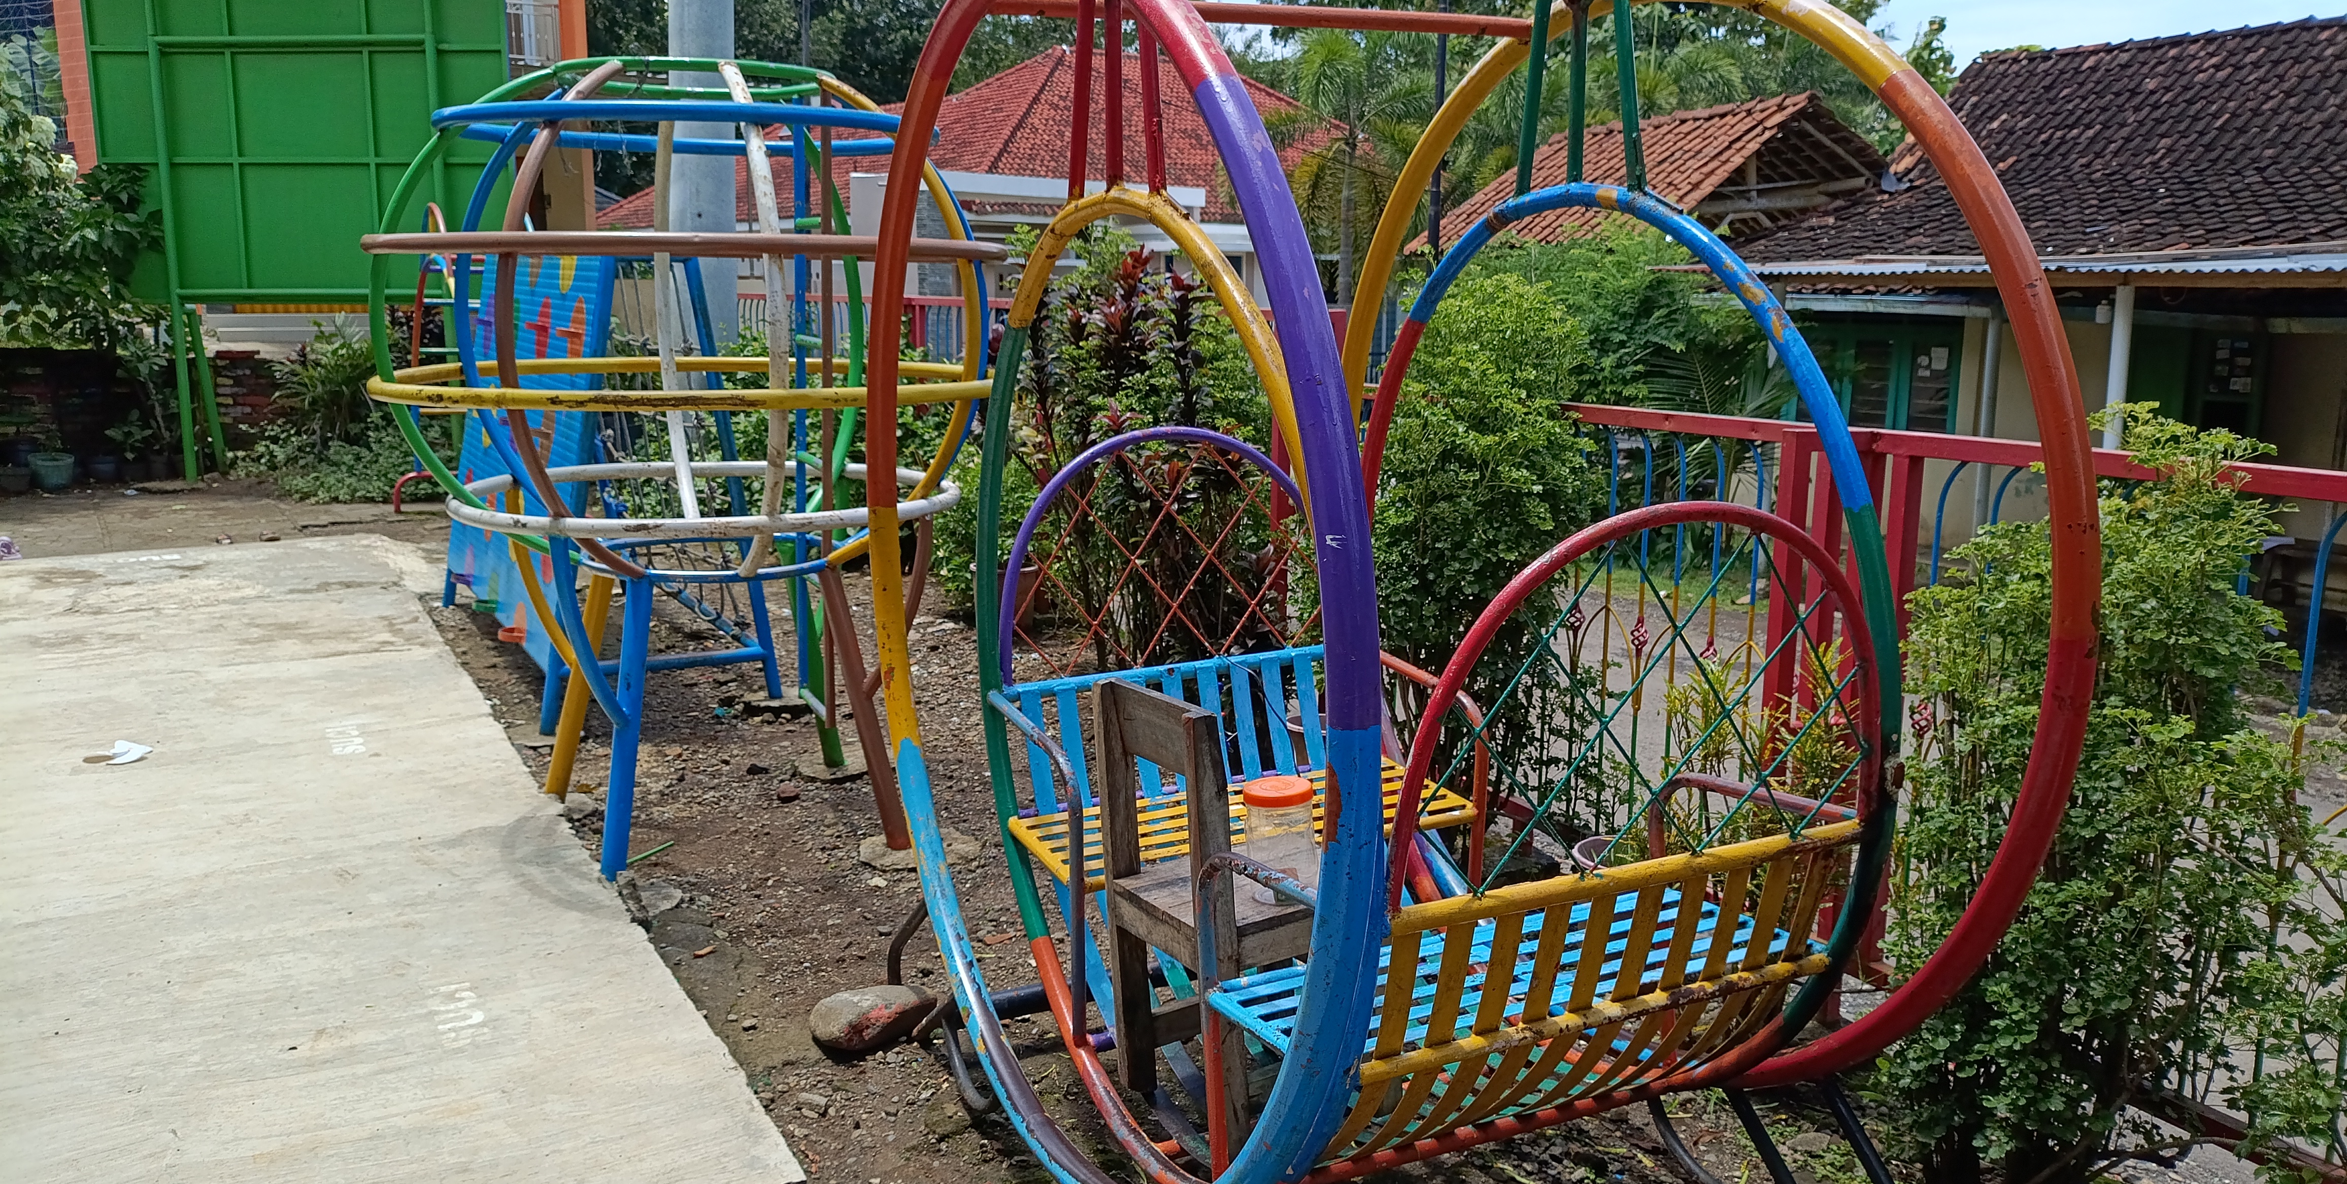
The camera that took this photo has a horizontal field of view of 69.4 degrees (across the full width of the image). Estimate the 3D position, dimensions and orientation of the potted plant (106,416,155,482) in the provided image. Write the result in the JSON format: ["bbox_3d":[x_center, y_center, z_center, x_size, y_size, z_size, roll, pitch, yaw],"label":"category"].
[{"bbox_3d":[-7.326,-1.001,11.879,0.310,0.430,0.310,-6,12,-31],"label":"potted plant"}]

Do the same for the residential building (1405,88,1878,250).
[{"bbox_3d":[6.206,-3.694,20.919,4.700,4.700,5.000,-4,11,-23],"label":"residential building"}]

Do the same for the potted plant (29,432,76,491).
[{"bbox_3d":[-7.568,-0.886,11.409,0.300,0.380,0.300,-6,12,-33],"label":"potted plant"}]

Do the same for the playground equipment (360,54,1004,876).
[{"bbox_3d":[-1.192,-0.345,4.345,1.640,1.930,1.640,-2,11,-15],"label":"playground equipment"}]

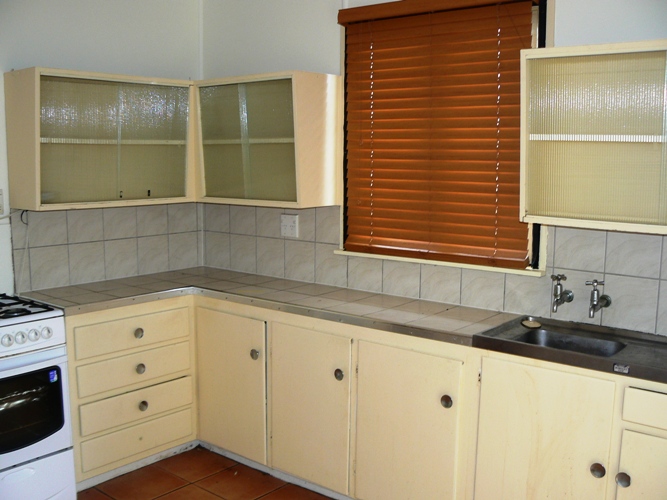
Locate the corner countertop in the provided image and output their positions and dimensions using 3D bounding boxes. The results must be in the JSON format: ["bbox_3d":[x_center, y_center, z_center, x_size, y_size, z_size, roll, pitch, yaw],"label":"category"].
[{"bbox_3d":[-0.354,0.255,3.017,2.014,0.041,1.192,6,9,38],"label":"corner countertop"}]

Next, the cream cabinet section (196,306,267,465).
[{"bbox_3d":[-0.501,0.653,3.345,0.473,0.704,0.020,6,9,38],"label":"cream cabinet section"}]

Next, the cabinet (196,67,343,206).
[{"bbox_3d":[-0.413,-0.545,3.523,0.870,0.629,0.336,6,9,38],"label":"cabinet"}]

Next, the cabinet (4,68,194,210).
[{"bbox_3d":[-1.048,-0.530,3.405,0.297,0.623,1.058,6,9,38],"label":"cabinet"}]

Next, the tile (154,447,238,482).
[{"bbox_3d":[-0.668,1.041,3.365,0.320,0.010,0.317,6,9,38],"label":"tile"}]

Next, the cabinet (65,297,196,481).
[{"bbox_3d":[-1.080,0.611,3.379,0.473,0.783,0.730,6,9,38],"label":"cabinet"}]

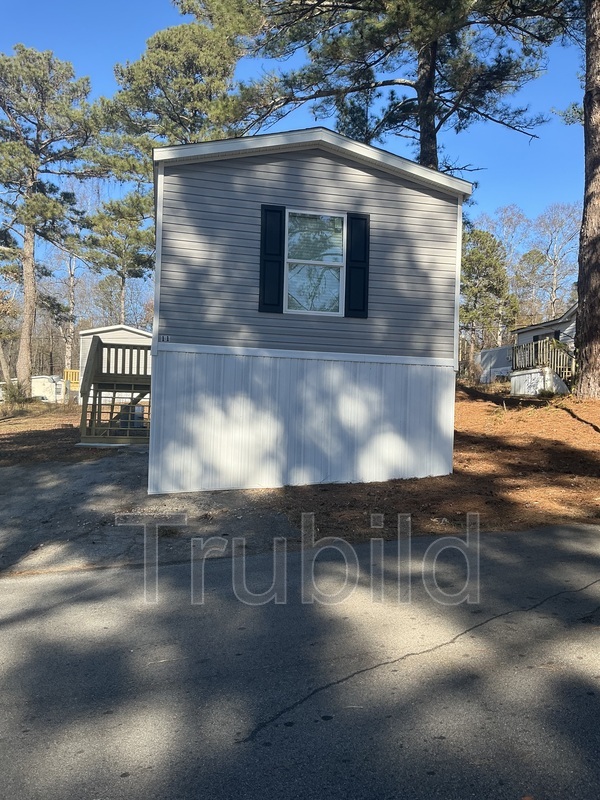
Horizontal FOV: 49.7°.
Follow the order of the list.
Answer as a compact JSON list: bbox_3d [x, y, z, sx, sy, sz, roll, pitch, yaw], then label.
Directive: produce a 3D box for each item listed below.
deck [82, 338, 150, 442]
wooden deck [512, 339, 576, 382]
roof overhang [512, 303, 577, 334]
[{"bbox_3d":[-4.403,-0.276,16.100,1.600,2.580,3.400,2,-1,-13],"label":"deck"},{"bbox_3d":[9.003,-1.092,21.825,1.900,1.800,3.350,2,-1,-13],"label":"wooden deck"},{"bbox_3d":[9.816,-3.115,25.426,1.000,0.650,4.300,2,-1,-13],"label":"roof overhang"}]

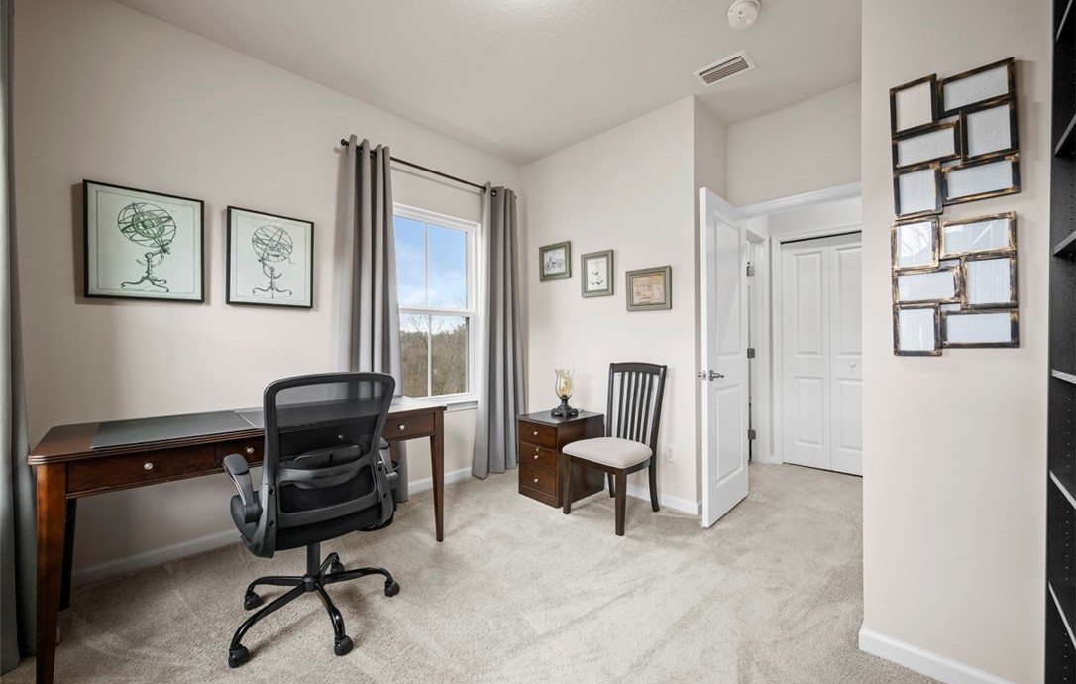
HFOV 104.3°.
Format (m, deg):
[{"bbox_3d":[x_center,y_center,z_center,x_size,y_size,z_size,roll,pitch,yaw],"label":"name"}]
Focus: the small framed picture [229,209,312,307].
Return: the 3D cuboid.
[{"bbox_3d":[-1.540,-0.466,2.429,0.025,0.530,0.430,0,0,44],"label":"small framed picture"}]

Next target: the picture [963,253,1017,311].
[{"bbox_3d":[1.393,-0.183,1.294,0.116,0.166,0.020,0,0,44],"label":"picture"}]

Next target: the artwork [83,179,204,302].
[{"bbox_3d":[-1.907,-0.465,2.051,0.025,0.530,0.430,0,0,44],"label":"artwork"}]

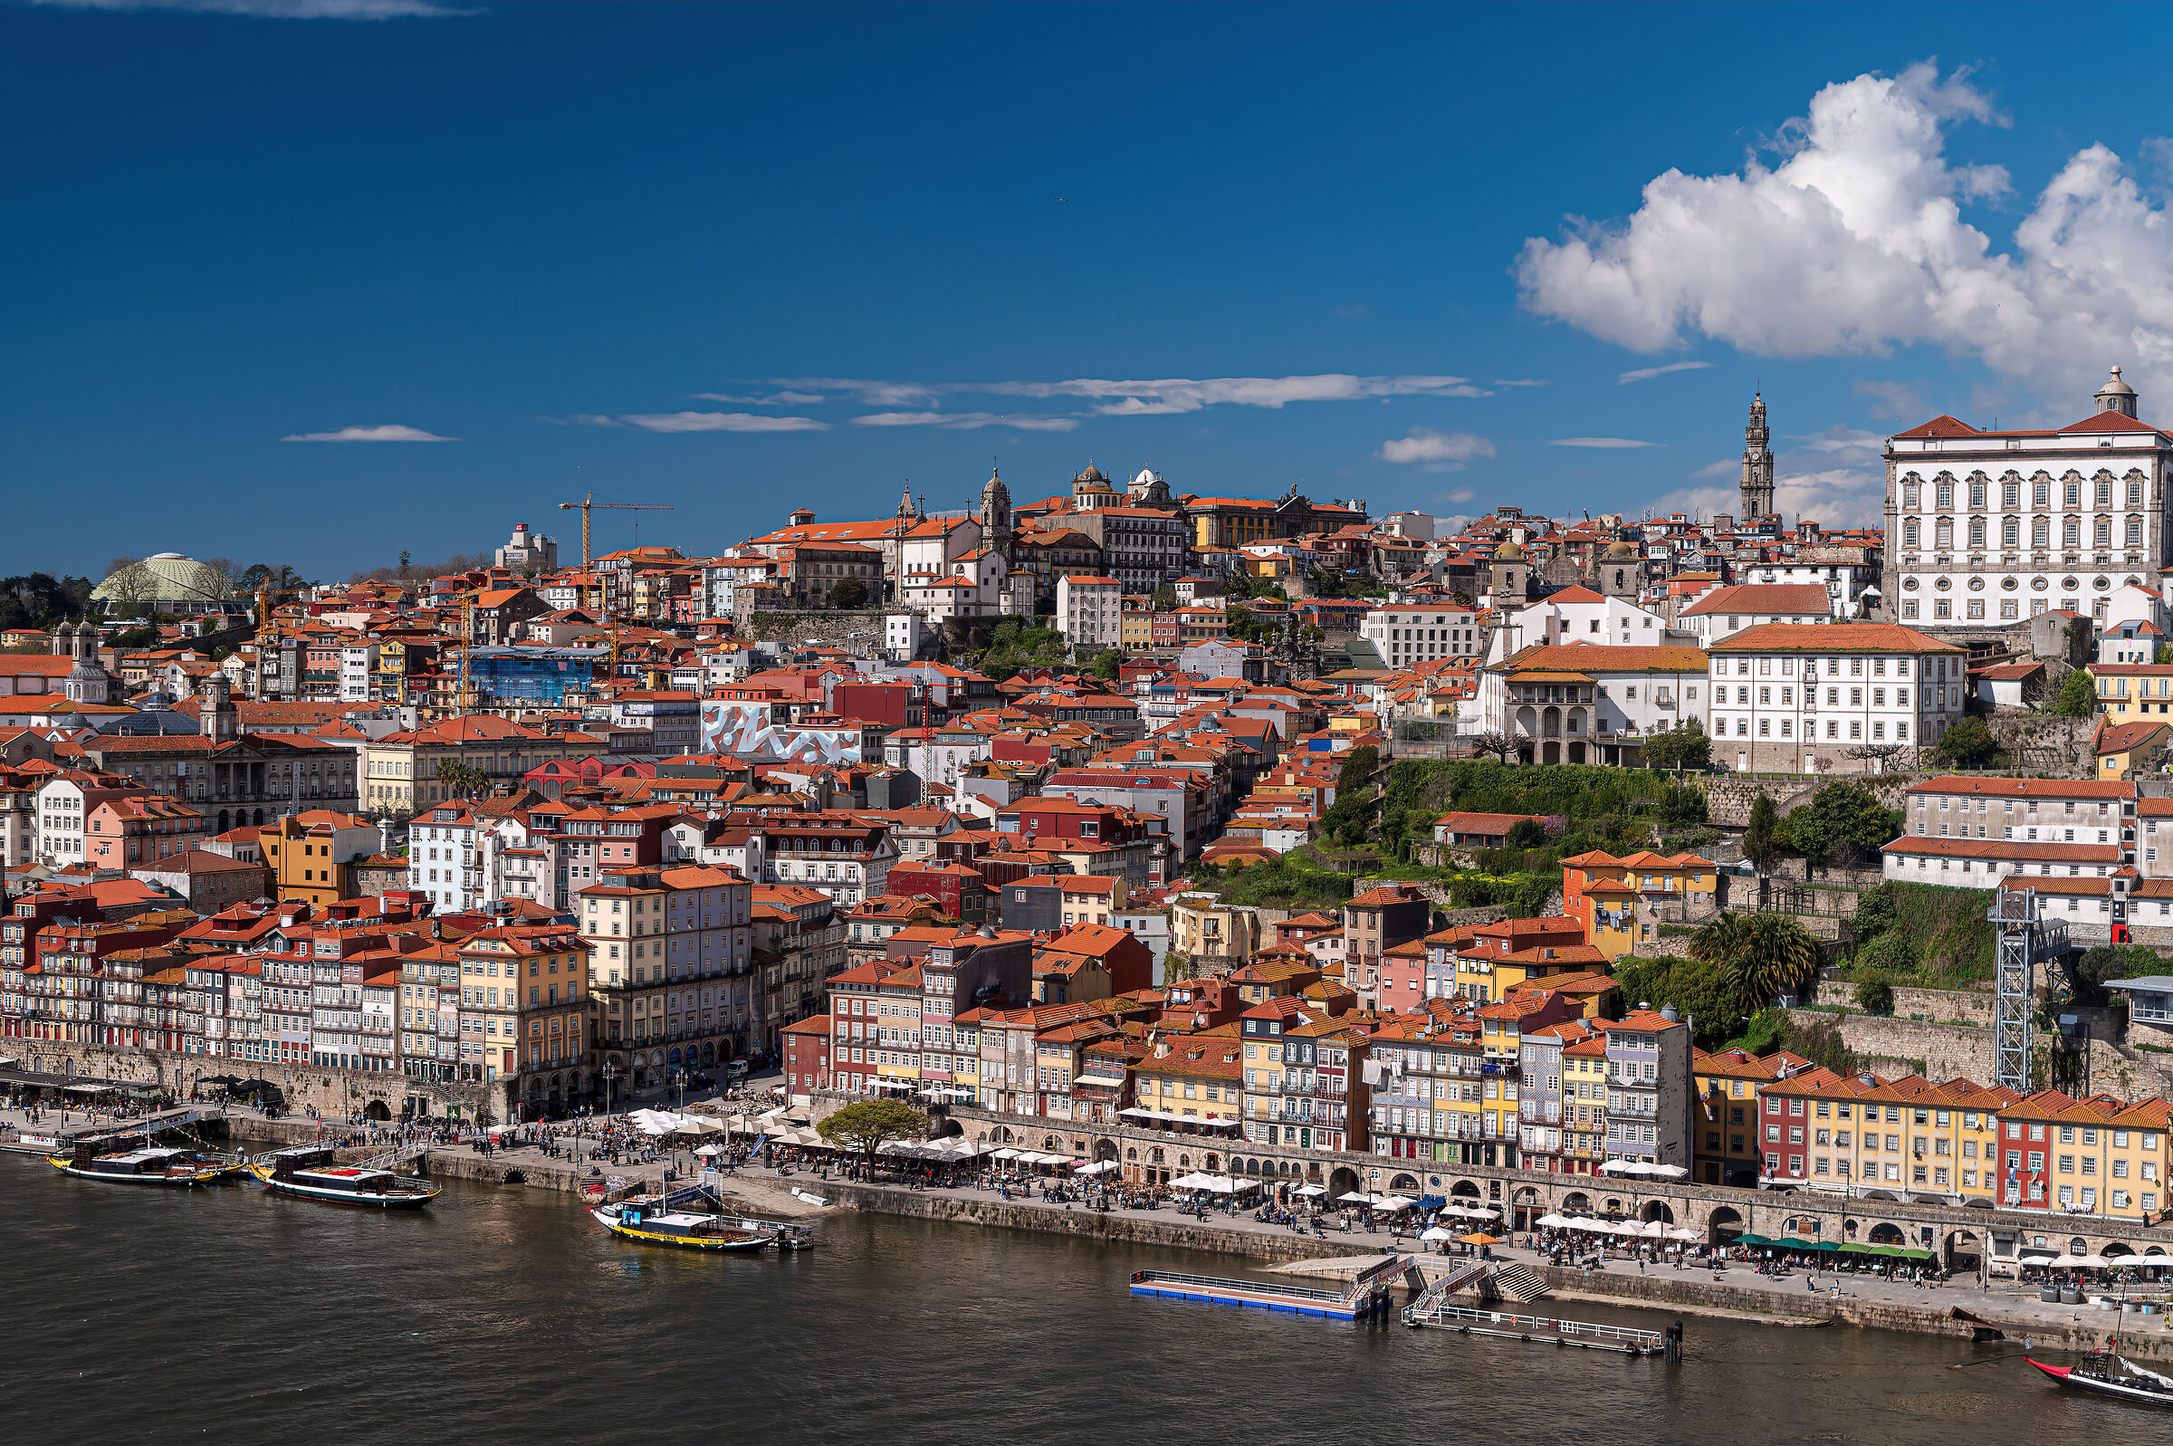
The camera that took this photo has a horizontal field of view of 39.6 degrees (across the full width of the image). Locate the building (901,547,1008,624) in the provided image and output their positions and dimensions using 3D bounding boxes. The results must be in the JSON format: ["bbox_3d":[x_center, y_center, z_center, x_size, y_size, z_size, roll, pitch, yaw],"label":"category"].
[{"bbox_3d":[-32.760,-34.130,742.120,13.500,17.000,24.000,-1,2,-36],"label":"building"}]

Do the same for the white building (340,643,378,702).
[{"bbox_3d":[-180.380,-11.960,748.000,7.000,16.000,10.000,0,1,-3],"label":"white building"}]

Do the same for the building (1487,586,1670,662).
[{"bbox_3d":[83.050,-16.310,508.000,28.500,13.500,15.000,0,2,9],"label":"building"}]

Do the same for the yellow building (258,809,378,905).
[{"bbox_3d":[-134.890,25.320,530.000,14.000,19.500,15.000,1,2,16],"label":"yellow building"}]

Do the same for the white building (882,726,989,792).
[{"bbox_3d":[-32.070,9.020,642.000,20.500,16.500,12.000,0,1,0],"label":"white building"}]

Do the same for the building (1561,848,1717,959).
[{"bbox_3d":[75.660,24.680,414.000,19.500,14.800,13.000,0,2,3],"label":"building"}]

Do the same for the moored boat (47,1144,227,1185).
[{"bbox_3d":[-134.110,61.710,424.000,28.500,5.300,5.000,1,2,24],"label":"moored boat"}]

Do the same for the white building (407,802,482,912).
[{"bbox_3d":[-103.540,22.770,503.000,13.000,18.500,11.500,1,2,30],"label":"white building"}]

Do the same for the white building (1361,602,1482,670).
[{"bbox_3d":[78.000,-19.750,704.290,23.000,16.000,14.000,0,1,-20],"label":"white building"}]

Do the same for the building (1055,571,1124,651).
[{"bbox_3d":[0.730,-25.960,708.890,12.900,17.200,9.000,0,1,-17],"label":"building"}]

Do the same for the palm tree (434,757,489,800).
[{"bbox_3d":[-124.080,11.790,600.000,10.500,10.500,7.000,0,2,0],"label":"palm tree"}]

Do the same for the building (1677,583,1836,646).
[{"bbox_3d":[101.330,-15.420,456.970,18.400,11.000,14.500,0,1,-5],"label":"building"}]

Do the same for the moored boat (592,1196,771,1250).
[{"bbox_3d":[-43.570,53.820,325.340,21.000,4.500,4.700,1,1,25],"label":"moored boat"}]

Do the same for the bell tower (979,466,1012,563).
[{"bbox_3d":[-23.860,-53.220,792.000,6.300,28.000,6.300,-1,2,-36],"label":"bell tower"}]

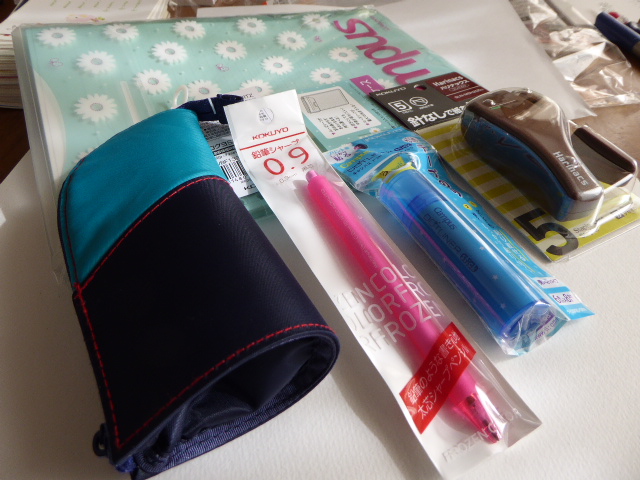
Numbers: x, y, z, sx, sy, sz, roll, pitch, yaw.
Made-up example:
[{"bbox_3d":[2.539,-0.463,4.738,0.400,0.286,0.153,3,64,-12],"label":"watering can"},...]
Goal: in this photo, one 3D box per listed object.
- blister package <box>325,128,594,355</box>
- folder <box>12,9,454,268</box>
[{"bbox_3d":[0.076,-0.017,0.234,0.066,0.026,0.148,-18,54,-26],"label":"blister package"},{"bbox_3d":[-0.024,-0.104,0.309,0.309,0.010,0.225,-17,53,-25],"label":"folder"}]

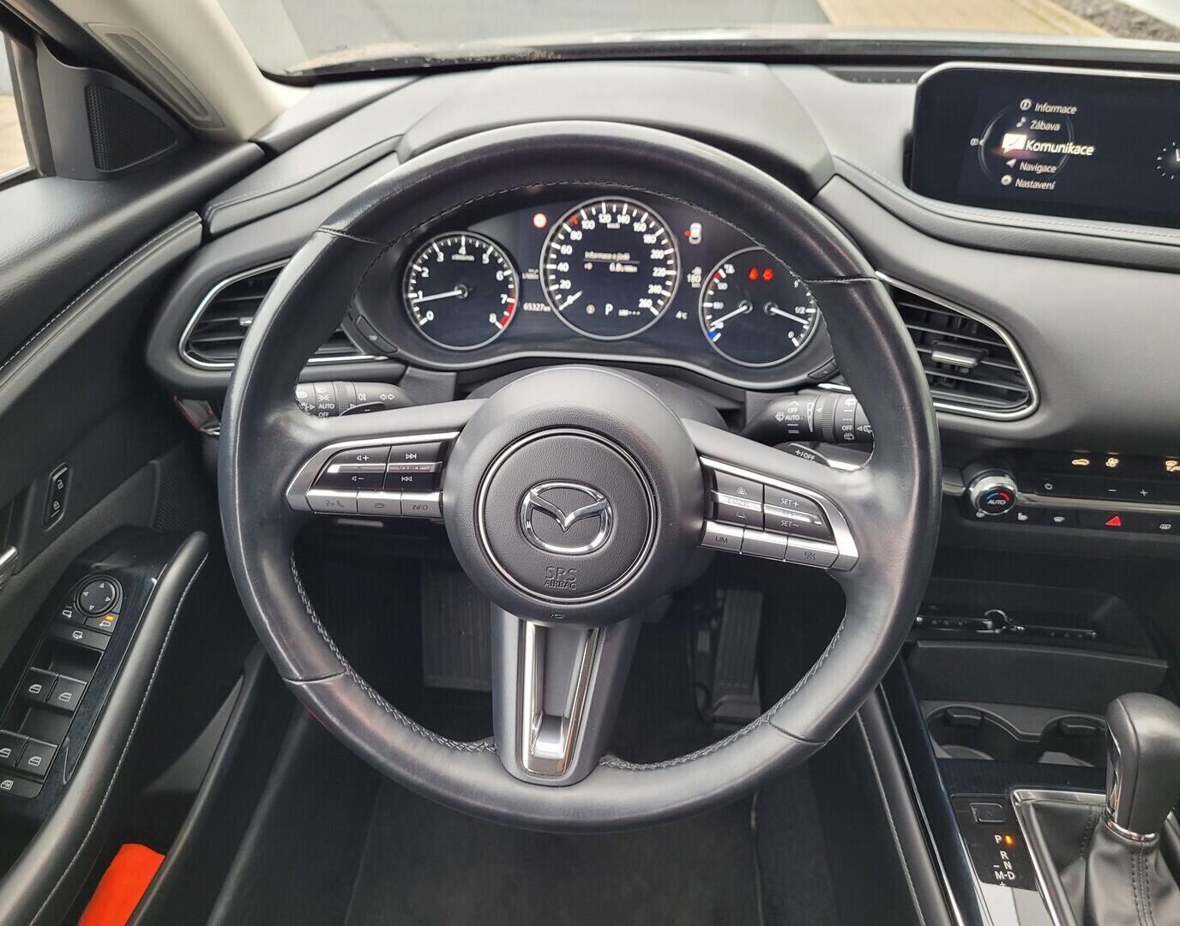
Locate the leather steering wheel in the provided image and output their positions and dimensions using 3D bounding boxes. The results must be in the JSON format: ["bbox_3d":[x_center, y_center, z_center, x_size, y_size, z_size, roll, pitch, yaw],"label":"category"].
[{"bbox_3d":[-0.008,0.015,0.501,0.372,0.372,0.095,4,10,3],"label":"leather steering wheel"}]

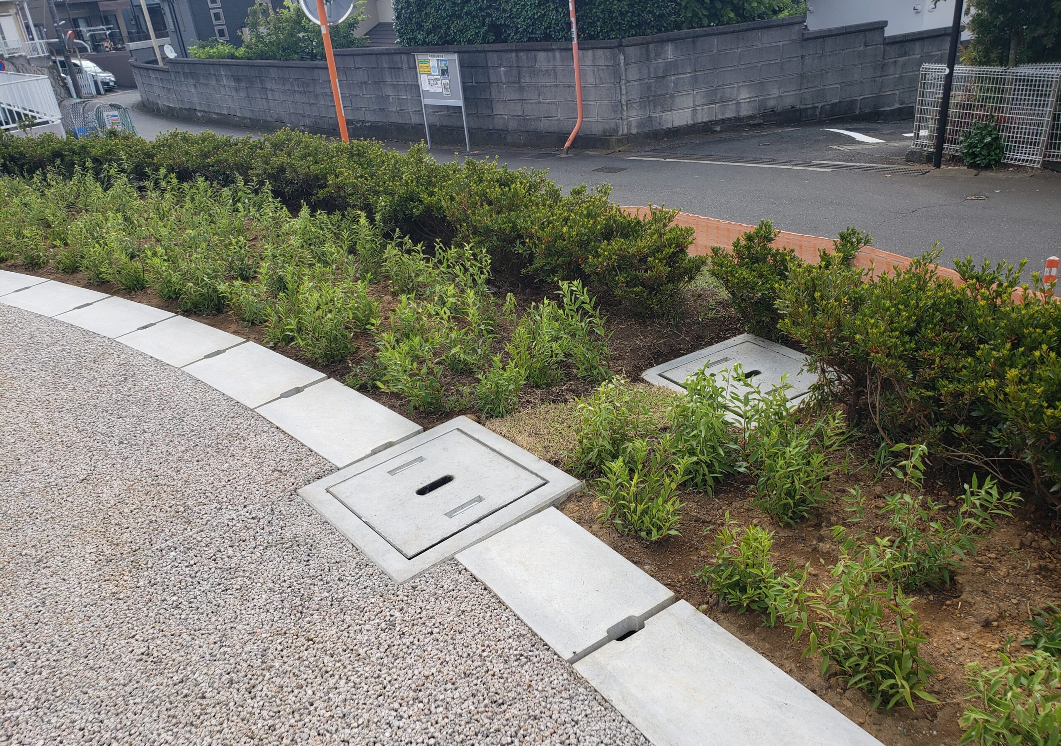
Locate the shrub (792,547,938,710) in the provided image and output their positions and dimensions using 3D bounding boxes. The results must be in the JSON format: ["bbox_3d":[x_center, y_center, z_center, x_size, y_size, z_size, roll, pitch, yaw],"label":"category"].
[{"bbox_3d":[0.658,0.484,1.534,0.266,0.341,0.240,-6,26,0],"label":"shrub"}]

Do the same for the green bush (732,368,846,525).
[{"bbox_3d":[0.791,0.230,2.454,0.333,0.504,0.333,-6,25,0],"label":"green bush"}]

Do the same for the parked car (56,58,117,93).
[{"bbox_3d":[-23.082,-14.939,40.640,4.450,1.580,1.720,5,28,21],"label":"parked car"}]

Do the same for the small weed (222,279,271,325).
[{"bbox_3d":[-1.326,-0.333,3.713,0.211,0.211,0.190,-6,26,0],"label":"small weed"}]

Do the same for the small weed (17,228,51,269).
[{"bbox_3d":[-3.256,-0.819,5.218,0.164,0.276,0.155,-21,30,-28],"label":"small weed"}]

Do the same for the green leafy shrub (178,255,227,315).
[{"bbox_3d":[-1.614,-0.429,3.880,0.217,0.289,0.196,-6,26,0],"label":"green leafy shrub"}]

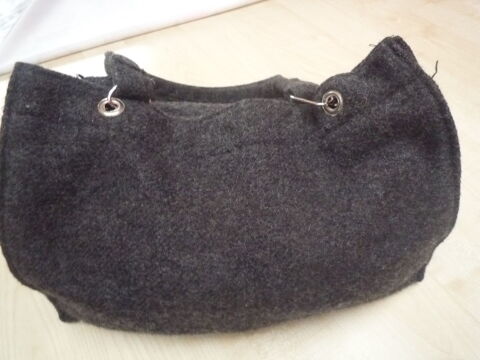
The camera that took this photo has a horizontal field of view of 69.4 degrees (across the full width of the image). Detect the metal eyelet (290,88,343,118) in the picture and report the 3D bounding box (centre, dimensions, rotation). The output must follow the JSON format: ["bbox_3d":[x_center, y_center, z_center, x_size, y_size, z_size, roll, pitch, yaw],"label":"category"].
[{"bbox_3d":[0.067,-0.067,0.300,0.047,0.014,0.024,3,86,15],"label":"metal eyelet"}]

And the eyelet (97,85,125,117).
[{"bbox_3d":[-0.108,-0.066,0.288,0.022,0.013,0.028,1,73,-6],"label":"eyelet"}]

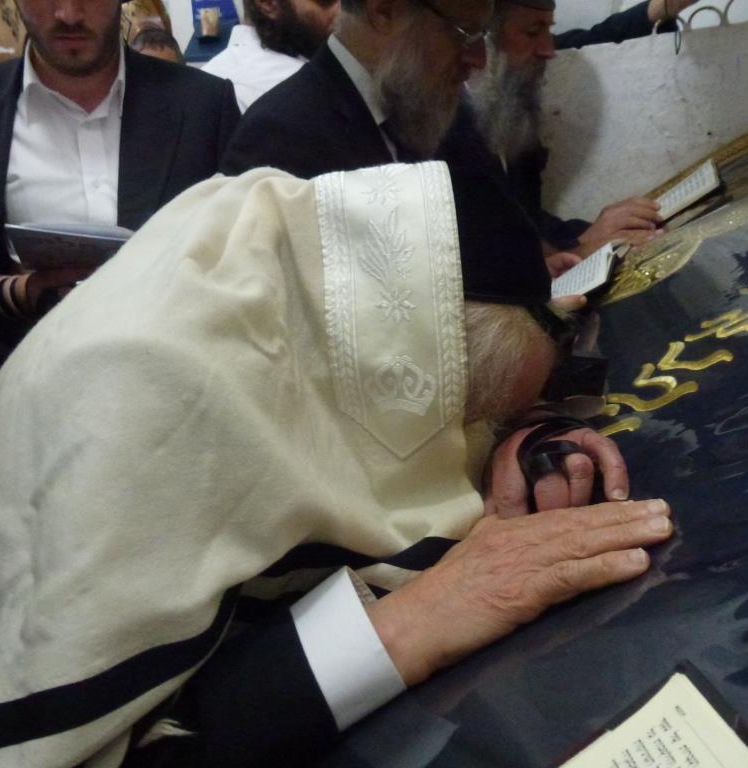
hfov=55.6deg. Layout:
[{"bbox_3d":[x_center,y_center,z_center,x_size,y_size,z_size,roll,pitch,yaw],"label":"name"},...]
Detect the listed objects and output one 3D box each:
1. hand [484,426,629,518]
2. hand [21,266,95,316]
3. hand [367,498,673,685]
[{"bbox_3d":[0.134,0.064,0.520,0.115,0.075,0.090,-20,26,-23],"label":"hand"},{"bbox_3d":[-0.415,-0.130,1.030,0.160,0.075,0.090,0,18,13],"label":"hand"},{"bbox_3d":[0.096,0.122,0.460,0.195,0.050,0.090,-23,41,-5],"label":"hand"}]

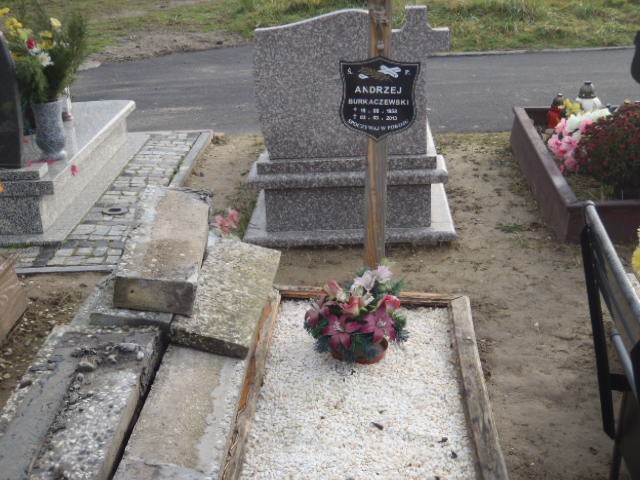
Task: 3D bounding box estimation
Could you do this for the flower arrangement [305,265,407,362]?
[{"bbox_3d":[0.124,0.247,3.070,0.350,0.310,0.290,0,21,0],"label":"flower arrangement"}]

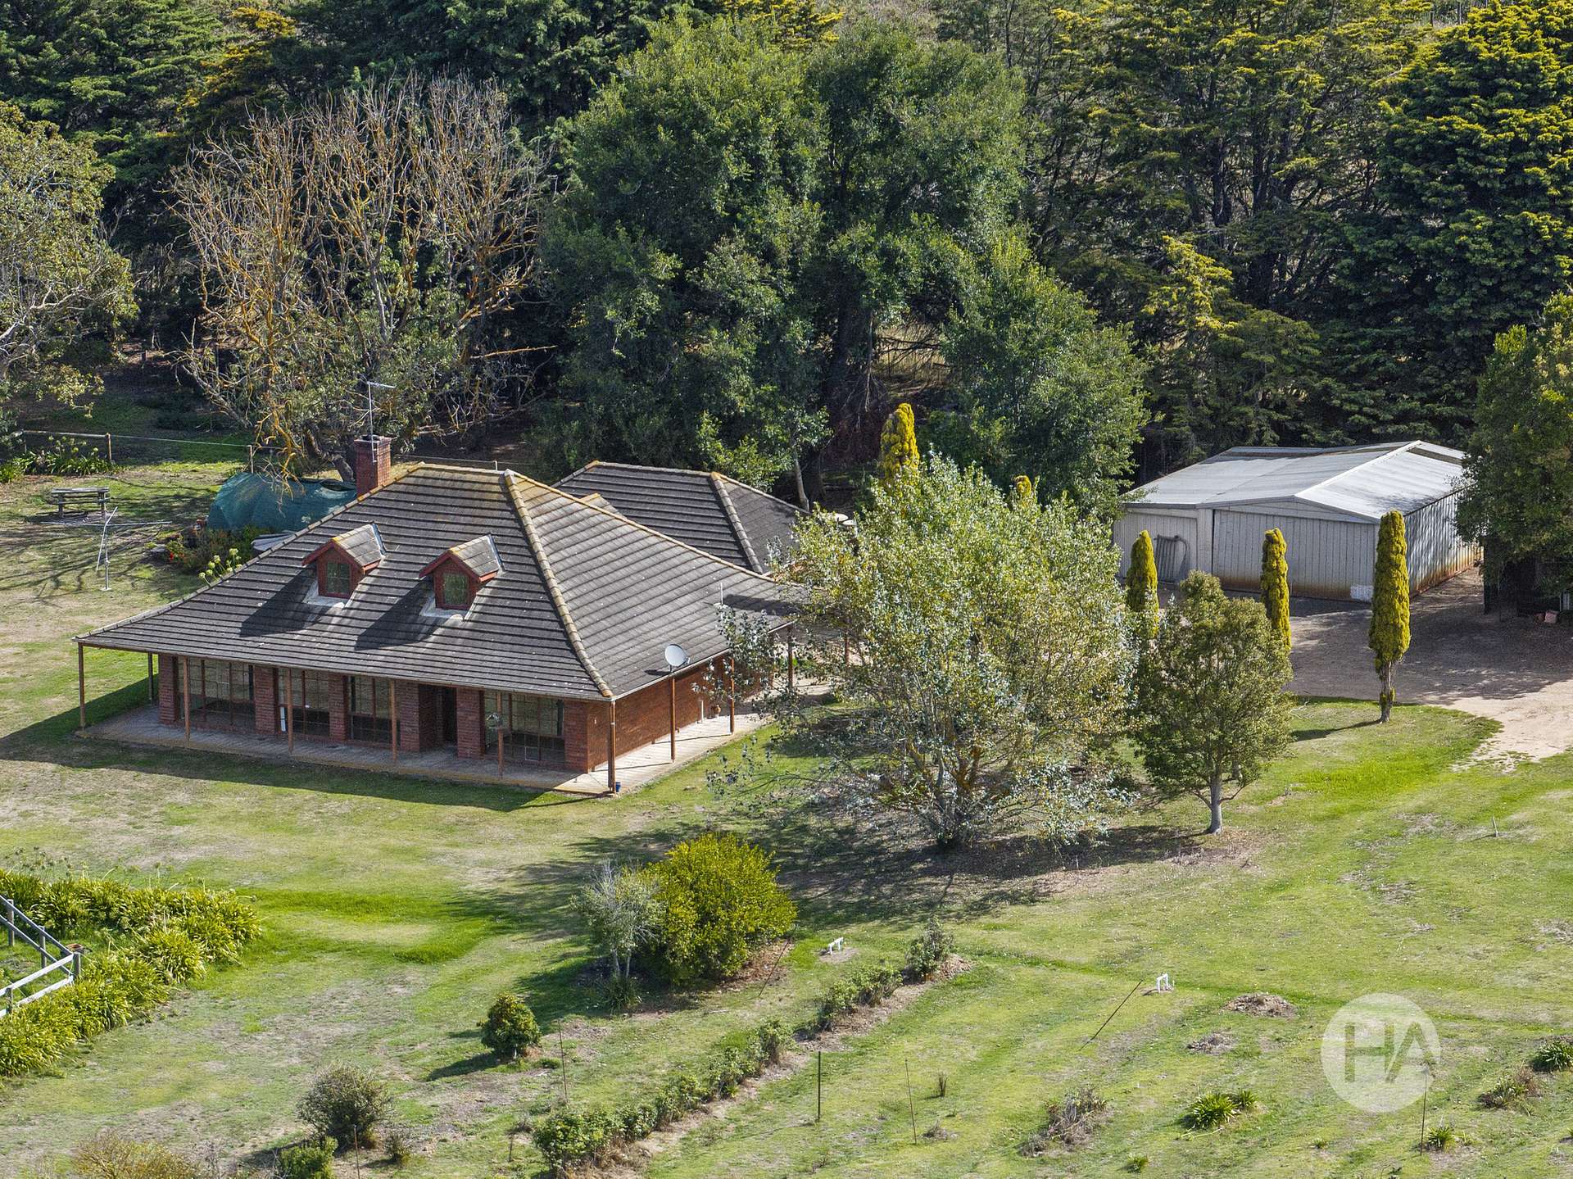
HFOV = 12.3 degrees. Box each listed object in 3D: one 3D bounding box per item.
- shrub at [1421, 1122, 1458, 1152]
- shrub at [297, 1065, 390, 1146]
[{"bbox_3d":[14.752,12.324,165.162,0.820,0.520,0.750,-1,13,0],"label":"shrub"},{"bbox_3d":[-10.250,11.889,169.020,2.161,1.860,2.053,0,12,0],"label":"shrub"}]

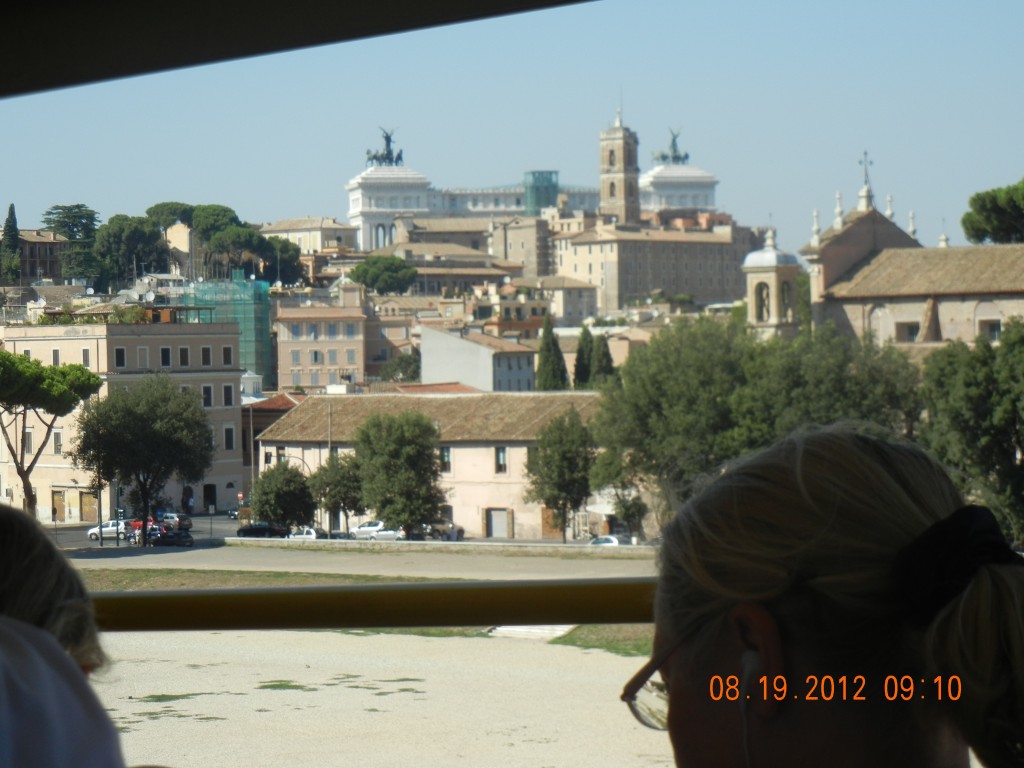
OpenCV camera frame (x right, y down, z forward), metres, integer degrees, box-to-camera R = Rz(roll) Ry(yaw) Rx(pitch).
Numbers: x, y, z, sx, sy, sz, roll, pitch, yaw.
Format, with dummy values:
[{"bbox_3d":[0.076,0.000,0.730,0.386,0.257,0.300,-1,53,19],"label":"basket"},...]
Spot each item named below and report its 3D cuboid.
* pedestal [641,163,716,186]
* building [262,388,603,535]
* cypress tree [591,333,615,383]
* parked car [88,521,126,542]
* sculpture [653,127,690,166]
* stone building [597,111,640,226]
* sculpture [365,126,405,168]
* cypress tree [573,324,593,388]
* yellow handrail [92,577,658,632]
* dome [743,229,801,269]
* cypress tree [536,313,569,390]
[{"bbox_3d":[53.047,-67.397,973.000,22.500,7.300,20.000,-1,1,-14],"label":"pedestal"},{"bbox_3d":[-4.458,6.512,245.276,33.500,11.400,11.500,-1,1,38],"label":"building"},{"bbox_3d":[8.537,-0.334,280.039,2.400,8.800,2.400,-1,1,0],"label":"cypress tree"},{"bbox_3d":[-33.206,12.041,248.000,3.500,1.500,1.580,-1,1,19],"label":"parked car"},{"bbox_3d":[51.435,-76.749,973.000,10.300,12.300,8.500,-1,1,-14],"label":"sculpture"},{"bbox_3d":[28.343,-56.659,797.000,7.800,31.000,7.800,-1,1,32],"label":"stone building"},{"bbox_3d":[-40.017,-74.227,947.000,10.300,12.500,8.500,-1,1,-14],"label":"sculpture"},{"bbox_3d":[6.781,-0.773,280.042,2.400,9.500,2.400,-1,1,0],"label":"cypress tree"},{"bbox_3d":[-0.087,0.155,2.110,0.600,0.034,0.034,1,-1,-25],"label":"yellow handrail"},{"bbox_3d":[20.125,-10.508,234.000,3.200,3.100,3.200,-1,1,38],"label":"dome"},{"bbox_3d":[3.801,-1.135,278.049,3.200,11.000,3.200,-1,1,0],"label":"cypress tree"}]

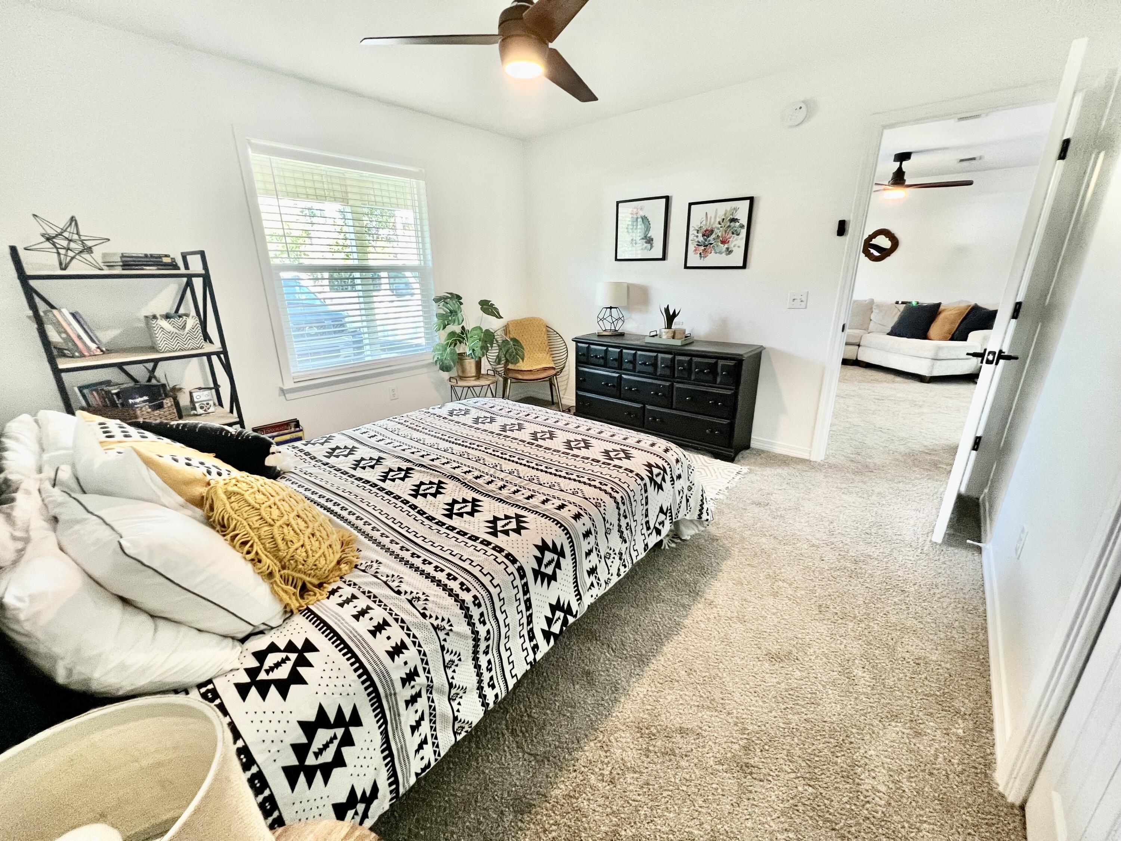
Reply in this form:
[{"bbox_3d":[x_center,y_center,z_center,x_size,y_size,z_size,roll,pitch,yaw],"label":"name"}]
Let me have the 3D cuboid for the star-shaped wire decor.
[{"bbox_3d":[-2.207,-0.786,1.888,0.200,0.220,0.260,14,23,39],"label":"star-shaped wire decor"}]

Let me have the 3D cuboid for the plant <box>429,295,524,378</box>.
[{"bbox_3d":[-0.658,-0.699,3.522,0.740,0.740,0.620,-1,18,0],"label":"plant"}]

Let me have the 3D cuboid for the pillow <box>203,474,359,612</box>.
[{"bbox_3d":[-0.768,0.292,1.183,0.500,0.160,0.310,22,-4,35],"label":"pillow"}]

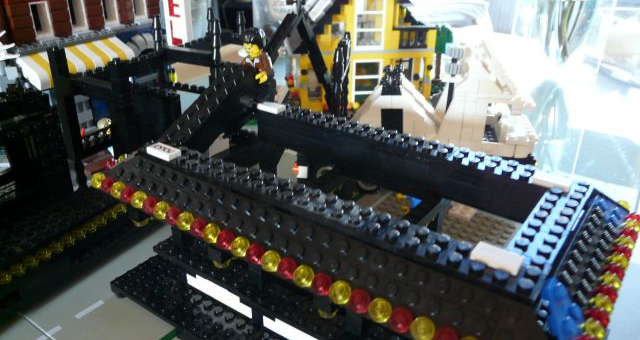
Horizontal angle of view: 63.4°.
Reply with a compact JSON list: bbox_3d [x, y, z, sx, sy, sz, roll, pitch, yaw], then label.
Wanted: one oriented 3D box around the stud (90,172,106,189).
[{"bbox_3d":[-0.111,0.006,0.259,0.008,0.008,0.005,18,-11,31],"label":"stud"}]

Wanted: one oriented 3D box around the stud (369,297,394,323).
[{"bbox_3d":[0.021,0.049,0.179,0.008,0.008,0.005,18,-11,31],"label":"stud"}]

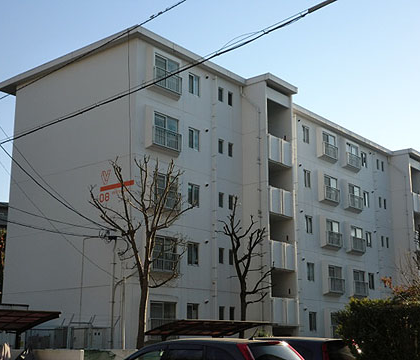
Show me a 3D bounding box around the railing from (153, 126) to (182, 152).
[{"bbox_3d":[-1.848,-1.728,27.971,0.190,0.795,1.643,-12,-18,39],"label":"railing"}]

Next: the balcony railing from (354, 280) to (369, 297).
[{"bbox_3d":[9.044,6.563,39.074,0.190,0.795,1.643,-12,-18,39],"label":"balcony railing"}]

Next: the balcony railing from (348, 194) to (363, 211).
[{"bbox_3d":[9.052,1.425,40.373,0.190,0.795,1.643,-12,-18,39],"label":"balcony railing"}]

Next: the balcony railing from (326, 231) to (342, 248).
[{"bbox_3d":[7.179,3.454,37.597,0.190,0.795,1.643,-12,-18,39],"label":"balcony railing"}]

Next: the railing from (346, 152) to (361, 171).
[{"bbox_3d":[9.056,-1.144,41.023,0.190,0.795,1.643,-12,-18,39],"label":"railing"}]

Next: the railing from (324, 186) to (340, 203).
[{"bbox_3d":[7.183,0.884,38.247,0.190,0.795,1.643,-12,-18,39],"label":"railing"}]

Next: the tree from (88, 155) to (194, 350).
[{"bbox_3d":[-1.993,2.674,18.921,3.067,6.988,2.914,2,-14,-6],"label":"tree"}]

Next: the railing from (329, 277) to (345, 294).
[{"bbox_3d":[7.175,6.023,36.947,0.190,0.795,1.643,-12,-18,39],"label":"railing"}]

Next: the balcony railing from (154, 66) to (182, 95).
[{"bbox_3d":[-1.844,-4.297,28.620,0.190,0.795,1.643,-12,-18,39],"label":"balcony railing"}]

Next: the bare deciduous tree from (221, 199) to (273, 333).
[{"bbox_3d":[1.340,3.917,23.456,1.913,6.812,2.104,-1,-14,3],"label":"bare deciduous tree"}]

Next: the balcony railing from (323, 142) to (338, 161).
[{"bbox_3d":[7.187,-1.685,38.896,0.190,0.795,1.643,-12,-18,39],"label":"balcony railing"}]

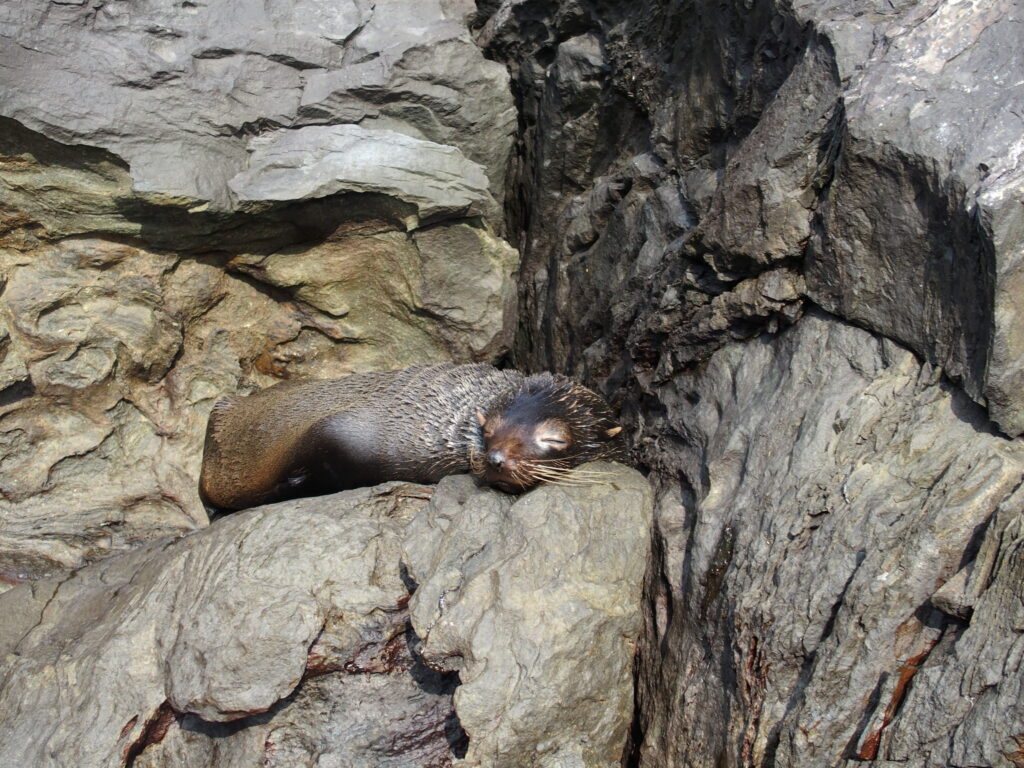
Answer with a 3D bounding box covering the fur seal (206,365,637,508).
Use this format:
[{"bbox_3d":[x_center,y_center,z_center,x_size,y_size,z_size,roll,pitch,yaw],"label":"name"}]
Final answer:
[{"bbox_3d":[-0.243,0.130,4.300,0.980,0.330,0.440,3,10,20],"label":"fur seal"}]

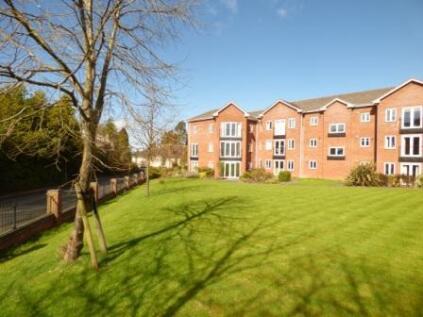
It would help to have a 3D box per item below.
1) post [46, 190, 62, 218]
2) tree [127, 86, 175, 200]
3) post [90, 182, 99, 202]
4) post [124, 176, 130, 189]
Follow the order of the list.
[{"bbox_3d":[-5.317,1.563,8.300,0.370,1.040,0.370,0,2,-7],"label":"post"},{"bbox_3d":[-3.396,-1.058,13.600,2.700,6.350,2.700,0,2,-7],"label":"tree"},{"bbox_3d":[-5.795,1.684,12.100,0.360,1.020,0.360,0,2,-7],"label":"post"},{"bbox_3d":[-6.636,1.912,19.300,0.360,1.020,0.360,0,2,-7],"label":"post"}]

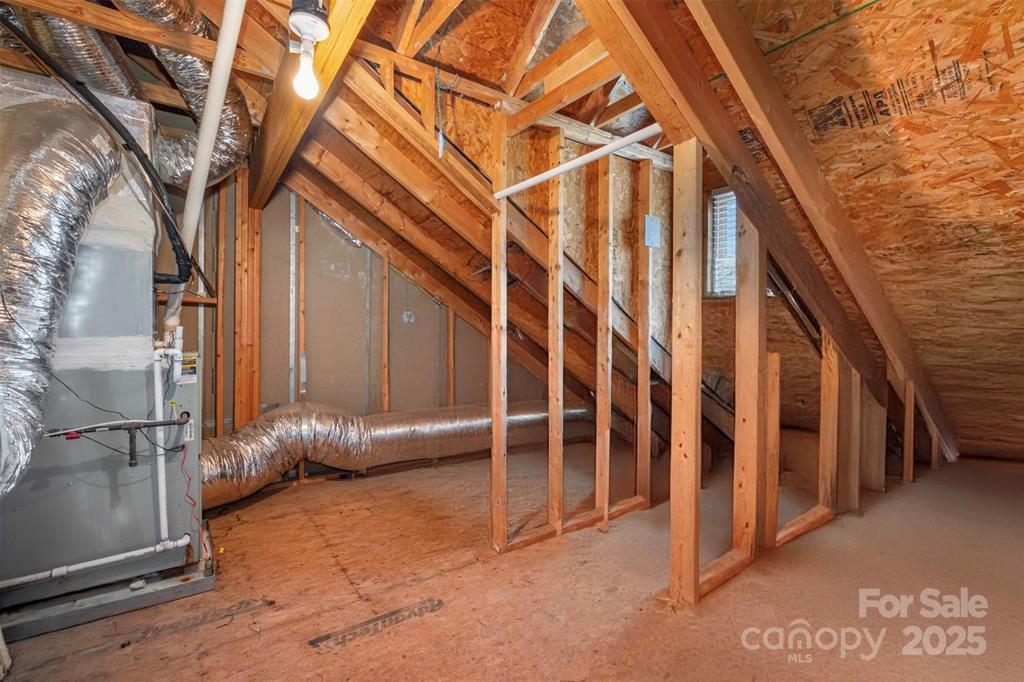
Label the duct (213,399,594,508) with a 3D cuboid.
[{"bbox_3d":[-0.550,0.723,3.464,3.550,0.600,0.520,0,0,-33],"label":"duct"}]

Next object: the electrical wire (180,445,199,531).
[{"bbox_3d":[-1.427,0.650,1.893,0.075,0.385,0.035,0,0,-33],"label":"electrical wire"}]

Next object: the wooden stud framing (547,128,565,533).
[{"bbox_3d":[0.251,-0.046,2.455,0.038,2.277,0.089,0,0,-33],"label":"wooden stud framing"}]

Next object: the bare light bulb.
[{"bbox_3d":[-0.541,-0.697,1.120,0.062,0.115,0.062,0,0,-33],"label":"bare light bulb"}]

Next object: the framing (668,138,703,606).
[{"bbox_3d":[0.711,0.131,1.734,0.038,1.804,0.095,0,0,-33],"label":"framing"}]

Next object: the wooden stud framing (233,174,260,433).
[{"bbox_3d":[-1.855,-0.069,2.998,0.155,2.253,0.089,0,0,-33],"label":"wooden stud framing"}]

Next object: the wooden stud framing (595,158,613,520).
[{"bbox_3d":[0.577,-0.002,2.668,0.038,2.292,0.089,0,0,-33],"label":"wooden stud framing"}]

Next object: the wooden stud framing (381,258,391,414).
[{"bbox_3d":[-1.042,0.182,3.528,0.038,1.742,0.089,0,0,-33],"label":"wooden stud framing"}]

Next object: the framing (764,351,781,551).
[{"bbox_3d":[1.307,0.537,2.165,0.038,0.963,0.089,0,0,-33],"label":"framing"}]

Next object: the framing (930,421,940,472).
[{"bbox_3d":[3.529,0.871,3.551,0.089,0.395,0.038,0,0,-33],"label":"framing"}]

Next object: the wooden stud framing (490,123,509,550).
[{"bbox_3d":[-0.066,-0.047,2.250,0.038,2.293,0.089,0,0,-33],"label":"wooden stud framing"}]

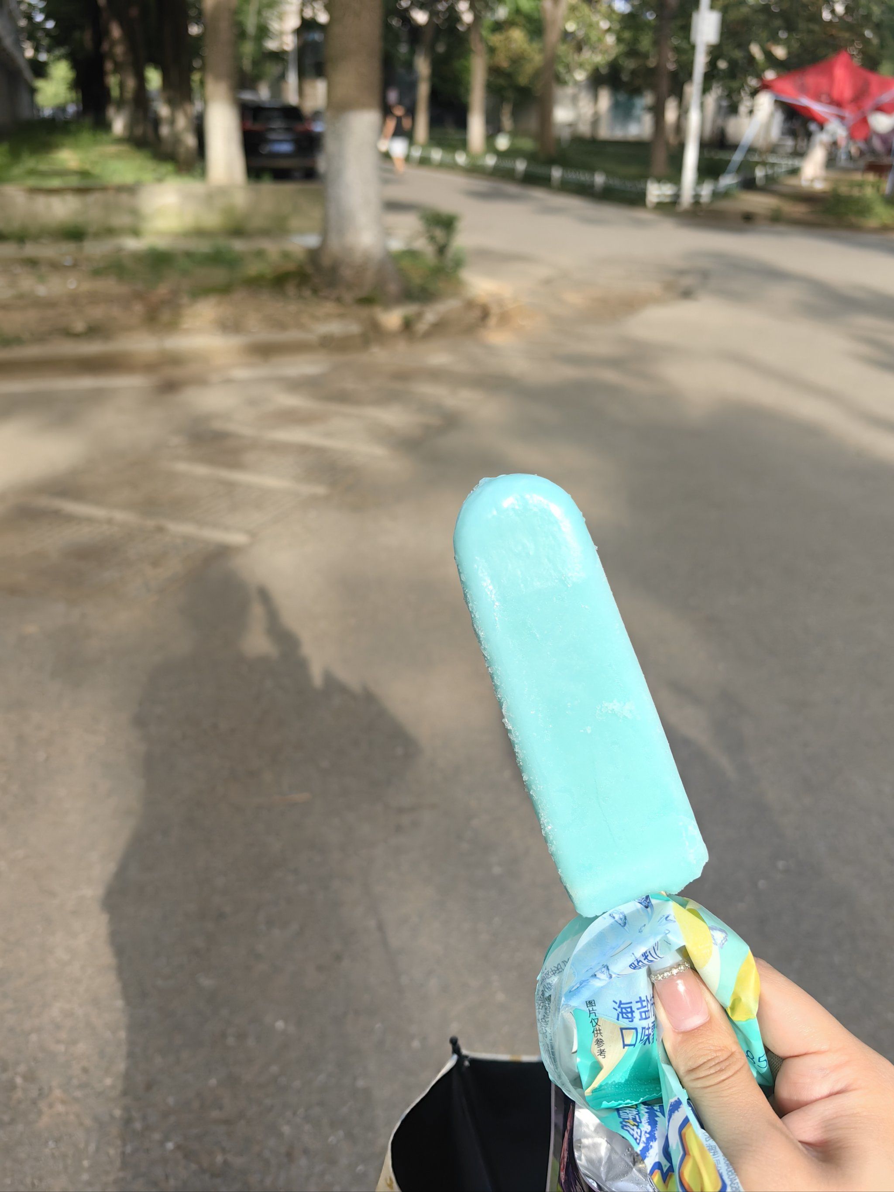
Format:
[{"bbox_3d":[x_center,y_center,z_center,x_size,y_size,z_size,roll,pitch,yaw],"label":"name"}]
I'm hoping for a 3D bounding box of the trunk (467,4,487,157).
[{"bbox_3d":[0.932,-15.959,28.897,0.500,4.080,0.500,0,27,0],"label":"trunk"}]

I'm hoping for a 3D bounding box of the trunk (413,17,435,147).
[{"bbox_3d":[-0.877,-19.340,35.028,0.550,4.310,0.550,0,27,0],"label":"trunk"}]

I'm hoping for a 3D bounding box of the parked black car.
[{"bbox_3d":[-4.706,-11.907,24.110,1.860,1.690,4.620,-9,29,-17],"label":"parked black car"}]

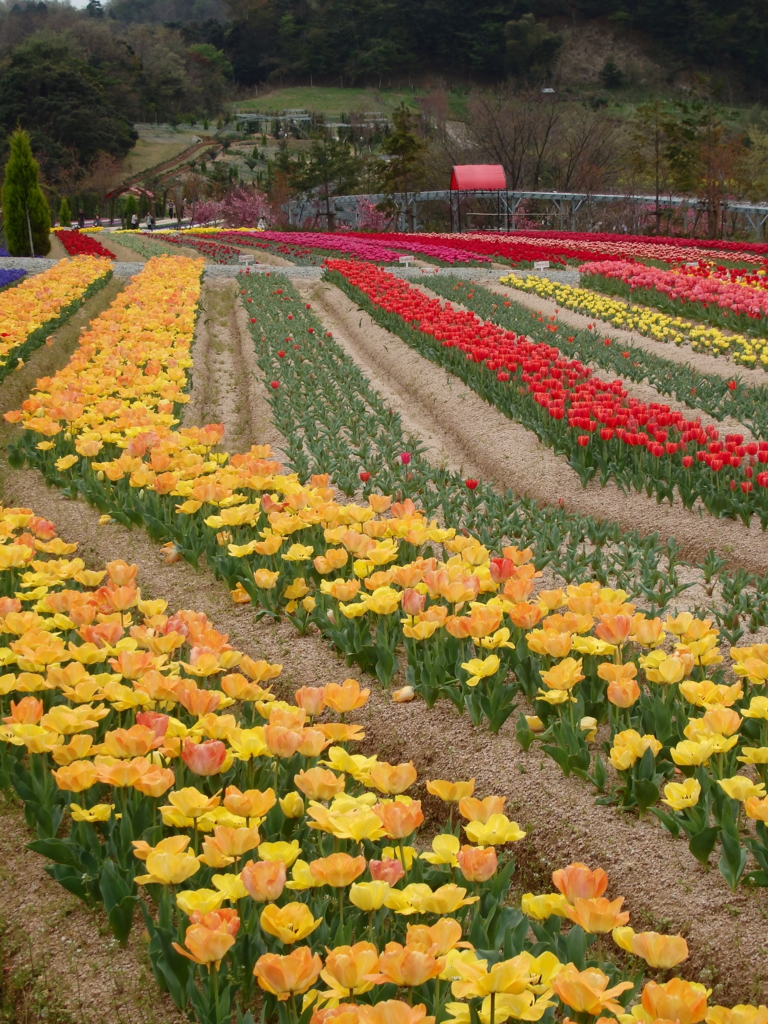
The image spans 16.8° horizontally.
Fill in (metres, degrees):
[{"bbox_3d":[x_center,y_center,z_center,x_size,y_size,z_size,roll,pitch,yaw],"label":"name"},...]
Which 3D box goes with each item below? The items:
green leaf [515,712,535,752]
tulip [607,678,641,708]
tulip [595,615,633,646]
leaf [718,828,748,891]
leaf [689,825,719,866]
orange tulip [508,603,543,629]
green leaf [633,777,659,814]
[{"bbox_3d":[0.363,0.562,6.650,0.049,0.100,0.040,-1,7,3],"label":"green leaf"},{"bbox_3d":[0.581,0.438,6.300,0.077,0.068,0.075,-1,7,5],"label":"tulip"},{"bbox_3d":[0.617,0.319,7.000,0.094,0.078,0.091,-1,7,5],"label":"tulip"},{"bbox_3d":[0.718,0.714,5.350,0.058,0.125,0.050,0,7,8],"label":"leaf"},{"bbox_3d":[0.676,0.708,5.500,0.061,0.085,0.045,0,7,7],"label":"leaf"},{"bbox_3d":[0.397,0.290,7.300,0.090,0.073,0.087,-1,7,3],"label":"orange tulip"},{"bbox_3d":[0.602,0.650,5.950,0.057,0.080,0.045,-1,7,6],"label":"green leaf"}]

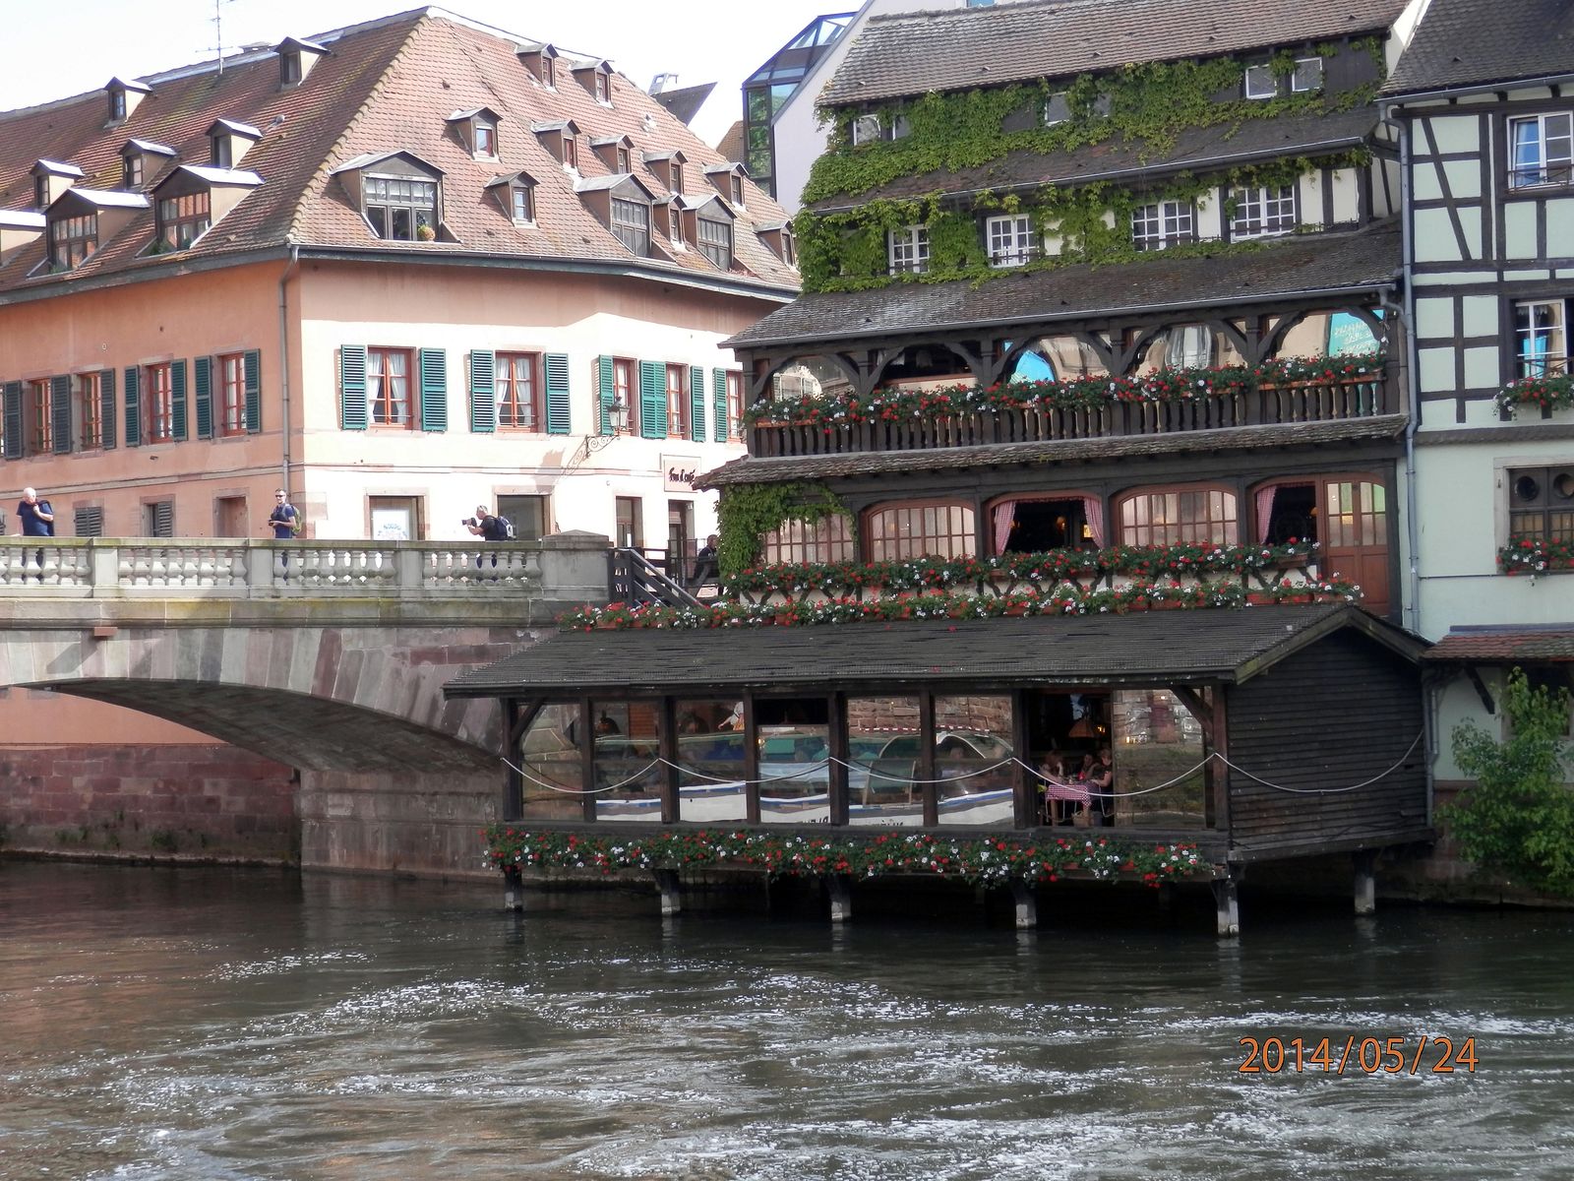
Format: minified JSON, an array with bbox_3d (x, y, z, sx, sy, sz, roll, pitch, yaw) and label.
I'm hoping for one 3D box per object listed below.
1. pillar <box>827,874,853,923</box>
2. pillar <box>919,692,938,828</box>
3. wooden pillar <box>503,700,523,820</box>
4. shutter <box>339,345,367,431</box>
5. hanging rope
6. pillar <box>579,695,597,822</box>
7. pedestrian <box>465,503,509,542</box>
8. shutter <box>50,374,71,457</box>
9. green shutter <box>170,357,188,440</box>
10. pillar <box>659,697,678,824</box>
[{"bbox_3d":[0.803,4.665,50.381,0.220,0.742,0.220,-3,-2,39],"label":"pillar"},{"bbox_3d":[2.084,2.481,48.705,0.160,1.985,0.160,-2,-1,38],"label":"pillar"},{"bbox_3d":[-4.518,2.784,54.692,0.185,2.055,0.185,-3,-2,39],"label":"wooden pillar"},{"bbox_3d":[-8.707,-4.089,67.042,0.573,1.713,0.060,-1,-1,-36],"label":"shutter"},{"bbox_3d":[2.527,2.784,52.663,13.776,0.797,5.916,-3,-2,39],"label":"hanging rope"},{"bbox_3d":[-3.209,2.711,53.631,0.160,2.057,0.160,-3,-2,39],"label":"pillar"},{"bbox_3d":[-5.474,-0.844,60.920,0.880,1.450,0.520,-2,-1,-12],"label":"pedestrian"},{"bbox_3d":[-16.196,-3.920,74.068,0.684,1.748,0.059,-3,-2,43],"label":"shutter"},{"bbox_3d":[-12.699,-3.961,69.194,0.060,1.670,0.579,-1,-1,-44],"label":"green shutter"},{"bbox_3d":[-1.859,2.675,52.537,0.180,2.014,0.180,-3,-2,39],"label":"pillar"}]

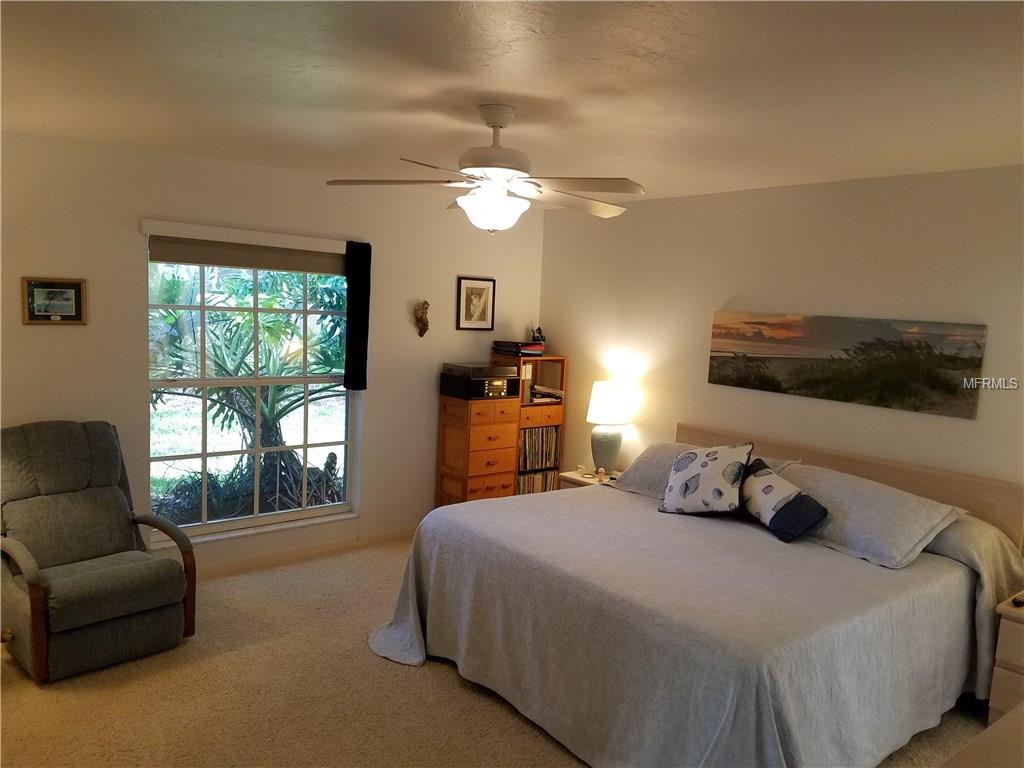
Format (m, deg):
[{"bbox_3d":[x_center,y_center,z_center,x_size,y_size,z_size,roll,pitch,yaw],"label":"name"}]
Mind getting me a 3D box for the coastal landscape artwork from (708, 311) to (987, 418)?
[{"bbox_3d":[1.758,-0.139,4.259,0.033,0.450,1.525,-3,8,-41],"label":"coastal landscape artwork"}]

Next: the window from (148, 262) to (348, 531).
[{"bbox_3d":[-1.544,0.068,4.705,1.280,1.620,0.110,-3,8,-41],"label":"window"}]

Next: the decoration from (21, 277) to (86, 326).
[{"bbox_3d":[-2.310,-0.414,3.891,0.283,0.237,0.025,-3,8,-41],"label":"decoration"}]

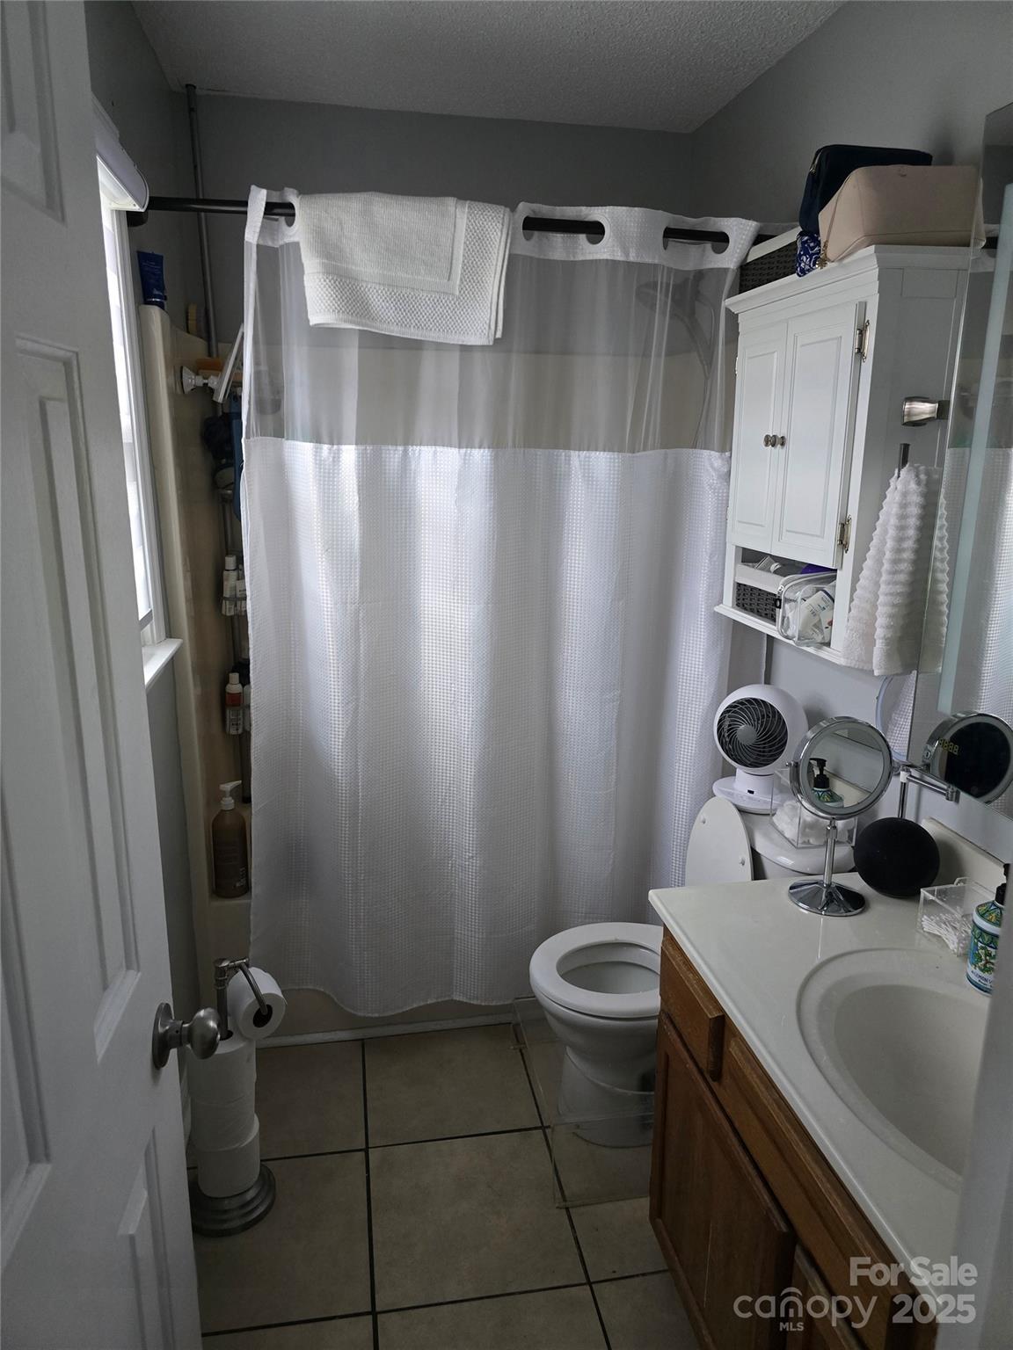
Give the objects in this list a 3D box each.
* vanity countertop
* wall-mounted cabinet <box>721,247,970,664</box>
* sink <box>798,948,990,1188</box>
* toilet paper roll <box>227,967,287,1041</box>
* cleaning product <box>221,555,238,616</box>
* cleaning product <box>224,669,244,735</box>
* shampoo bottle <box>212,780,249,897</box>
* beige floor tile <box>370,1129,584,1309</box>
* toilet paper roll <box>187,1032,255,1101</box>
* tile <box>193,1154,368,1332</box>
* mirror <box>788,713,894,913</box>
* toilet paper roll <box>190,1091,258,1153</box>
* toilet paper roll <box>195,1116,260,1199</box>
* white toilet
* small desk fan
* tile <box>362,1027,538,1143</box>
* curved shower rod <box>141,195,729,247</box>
[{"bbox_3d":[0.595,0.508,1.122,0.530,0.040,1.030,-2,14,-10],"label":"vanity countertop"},{"bbox_3d":[0.627,-0.425,1.789,0.199,0.674,0.575,-2,14,-10],"label":"wall-mounted cabinet"},{"bbox_3d":[0.601,0.558,1.128,0.420,0.150,0.550,-2,14,-10],"label":"sink"},{"bbox_3d":[-0.491,0.644,1.762,0.096,0.096,0.106,-7,15,-28],"label":"toilet paper roll"},{"bbox_3d":[-0.795,-0.256,2.576,0.047,0.178,0.045,-6,15,-24],"label":"cleaning product"},{"bbox_3d":[-0.794,0.085,2.614,0.051,0.188,0.046,-3,14,-17],"label":"cleaning product"},{"bbox_3d":[-0.700,0.401,2.241,0.084,0.290,0.084,-8,16,-31],"label":"shampoo bottle"},{"bbox_3d":[-0.079,1.095,1.830,0.398,0.010,0.398,-2,14,-10],"label":"beige floor tile"},{"bbox_3d":[-0.566,0.762,1.783,0.124,0.107,0.124,-2,14,-10],"label":"toilet paper roll"},{"bbox_3d":[-0.474,1.117,1.778,0.400,0.010,0.400,-2,14,-10],"label":"tile"},{"bbox_3d":[0.558,0.226,1.519,0.185,0.330,0.130,-1,14,-5],"label":"mirror"},{"bbox_3d":[-0.569,0.870,1.799,0.120,0.107,0.120,-2,14,-10],"label":"toilet paper roll"},{"bbox_3d":[-0.564,0.974,1.825,0.116,0.107,0.116,-2,14,-10],"label":"toilet paper roll"},{"bbox_3d":[0.380,0.657,2.010,0.670,0.790,0.420,-2,14,-10],"label":"white toilet"},{"bbox_3d":[0.575,0.153,2.042,0.205,0.277,0.205,9,16,30],"label":"small desk fan"},{"bbox_3d":[-0.146,1.010,2.223,0.400,0.010,0.387,-2,14,-10],"label":"tile"},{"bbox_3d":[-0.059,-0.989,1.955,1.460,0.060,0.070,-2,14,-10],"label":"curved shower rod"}]

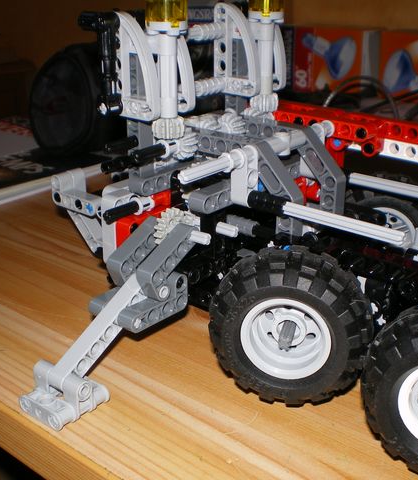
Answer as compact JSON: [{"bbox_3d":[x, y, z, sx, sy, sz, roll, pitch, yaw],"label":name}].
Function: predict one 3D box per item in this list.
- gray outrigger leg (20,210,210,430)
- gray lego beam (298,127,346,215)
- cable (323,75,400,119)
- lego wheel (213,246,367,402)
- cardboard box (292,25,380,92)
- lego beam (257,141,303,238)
[{"bbox_3d":[-0.032,0.026,0.265,0.029,0.059,0.082,18,29,36],"label":"gray outrigger leg"},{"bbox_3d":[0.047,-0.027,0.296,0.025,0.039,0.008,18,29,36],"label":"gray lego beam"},{"bbox_3d":[0.141,-0.131,0.650,0.066,0.042,0.028,0,23,0],"label":"cable"},{"bbox_3d":[0.029,0.032,0.255,0.056,0.056,0.026,6,24,14],"label":"lego wheel"},{"bbox_3d":[0.134,-0.206,0.791,0.101,0.068,0.068,8,24,18],"label":"cardboard box"},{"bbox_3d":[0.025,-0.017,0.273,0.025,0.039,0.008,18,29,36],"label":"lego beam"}]

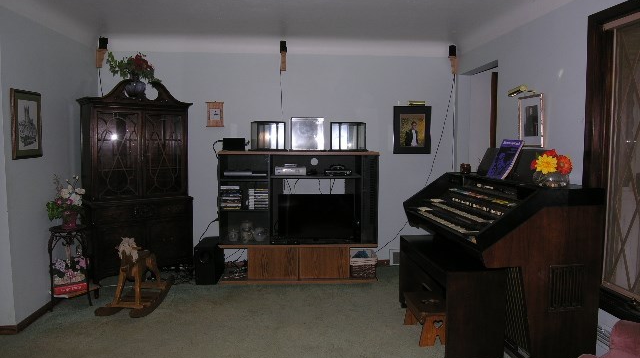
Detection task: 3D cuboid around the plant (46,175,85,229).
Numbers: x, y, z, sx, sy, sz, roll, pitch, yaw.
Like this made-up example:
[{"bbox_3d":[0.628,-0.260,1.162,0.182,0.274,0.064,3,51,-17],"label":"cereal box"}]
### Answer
[{"bbox_3d":[-2.085,0.197,3.672,0.280,0.455,0.260,0,5,-5],"label":"plant"}]

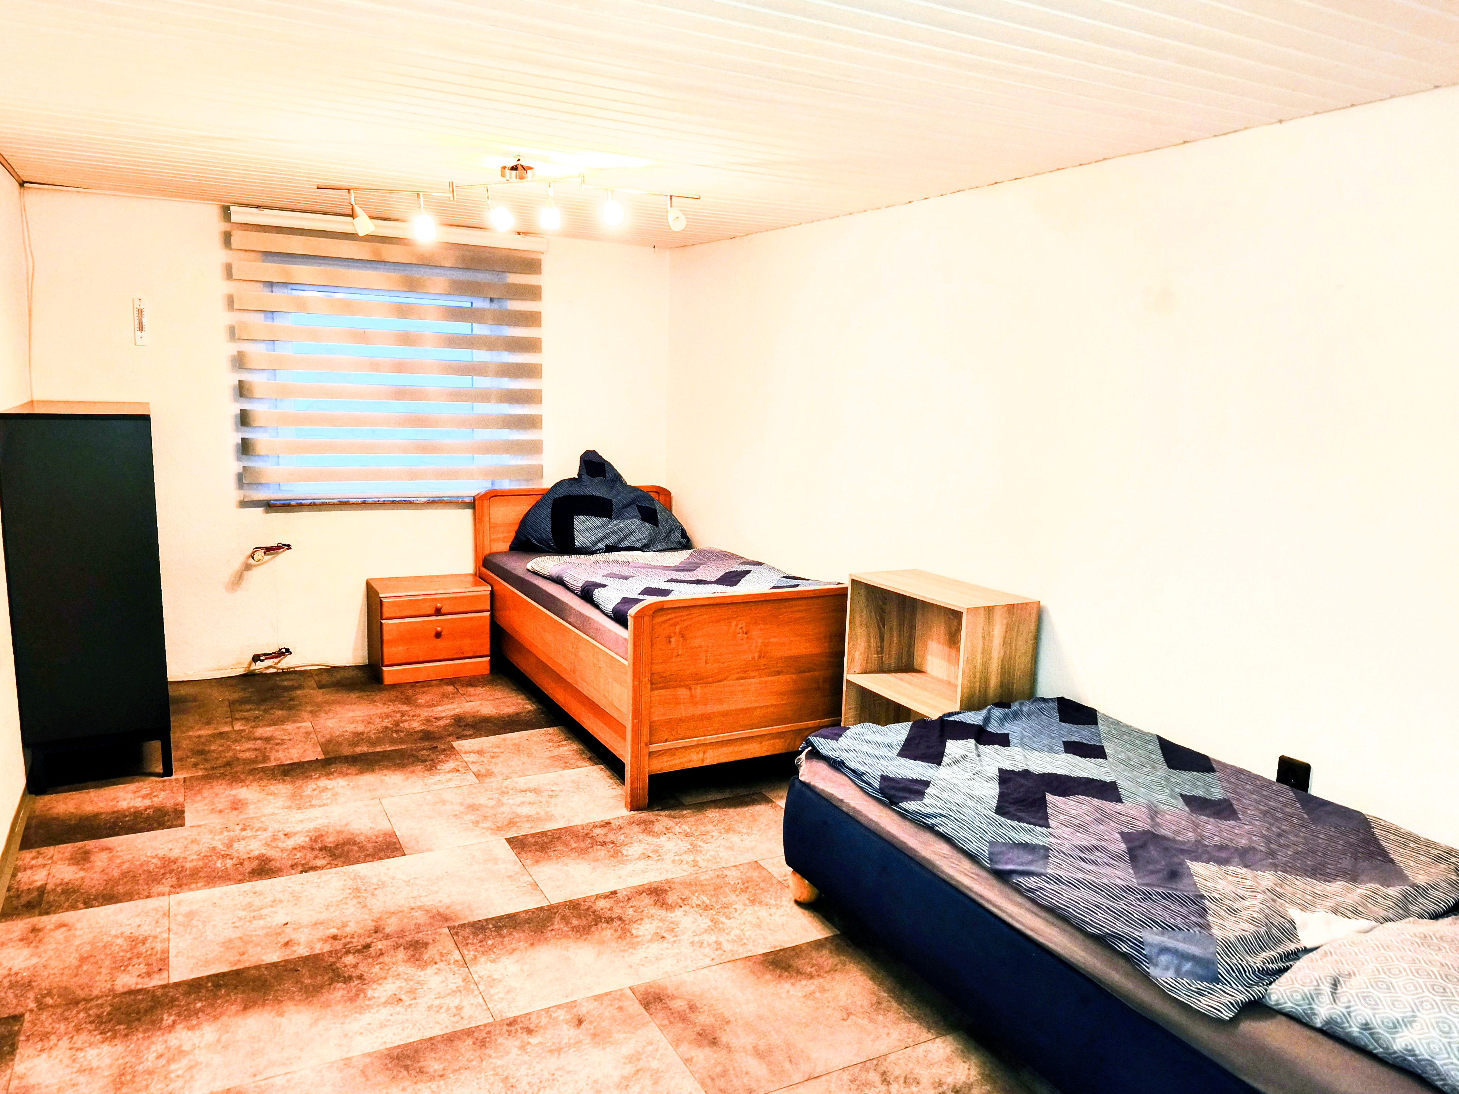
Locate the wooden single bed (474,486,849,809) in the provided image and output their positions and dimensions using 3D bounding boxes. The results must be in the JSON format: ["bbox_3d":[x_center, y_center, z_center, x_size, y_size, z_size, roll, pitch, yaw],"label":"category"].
[{"bbox_3d":[-0.328,0.267,4.262,1.067,0.870,2.022,-3,10,-28],"label":"wooden single bed"}]

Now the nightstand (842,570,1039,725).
[{"bbox_3d":[0.697,0.507,3.339,0.310,0.750,0.600,-3,10,-29],"label":"nightstand"}]

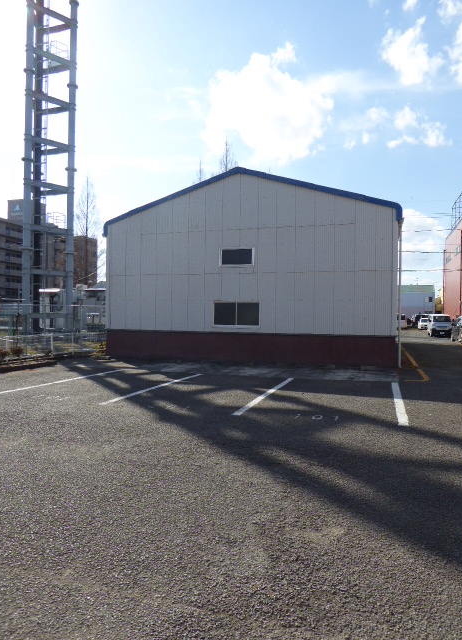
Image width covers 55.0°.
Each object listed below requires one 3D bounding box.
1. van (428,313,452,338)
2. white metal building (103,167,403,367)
[{"bbox_3d":[17.733,0.493,37.700,1.530,1.920,3.600,1,0,18],"label":"van"},{"bbox_3d":[2.853,-1.888,23.001,10.480,6.560,17.000,1,0,18],"label":"white metal building"}]

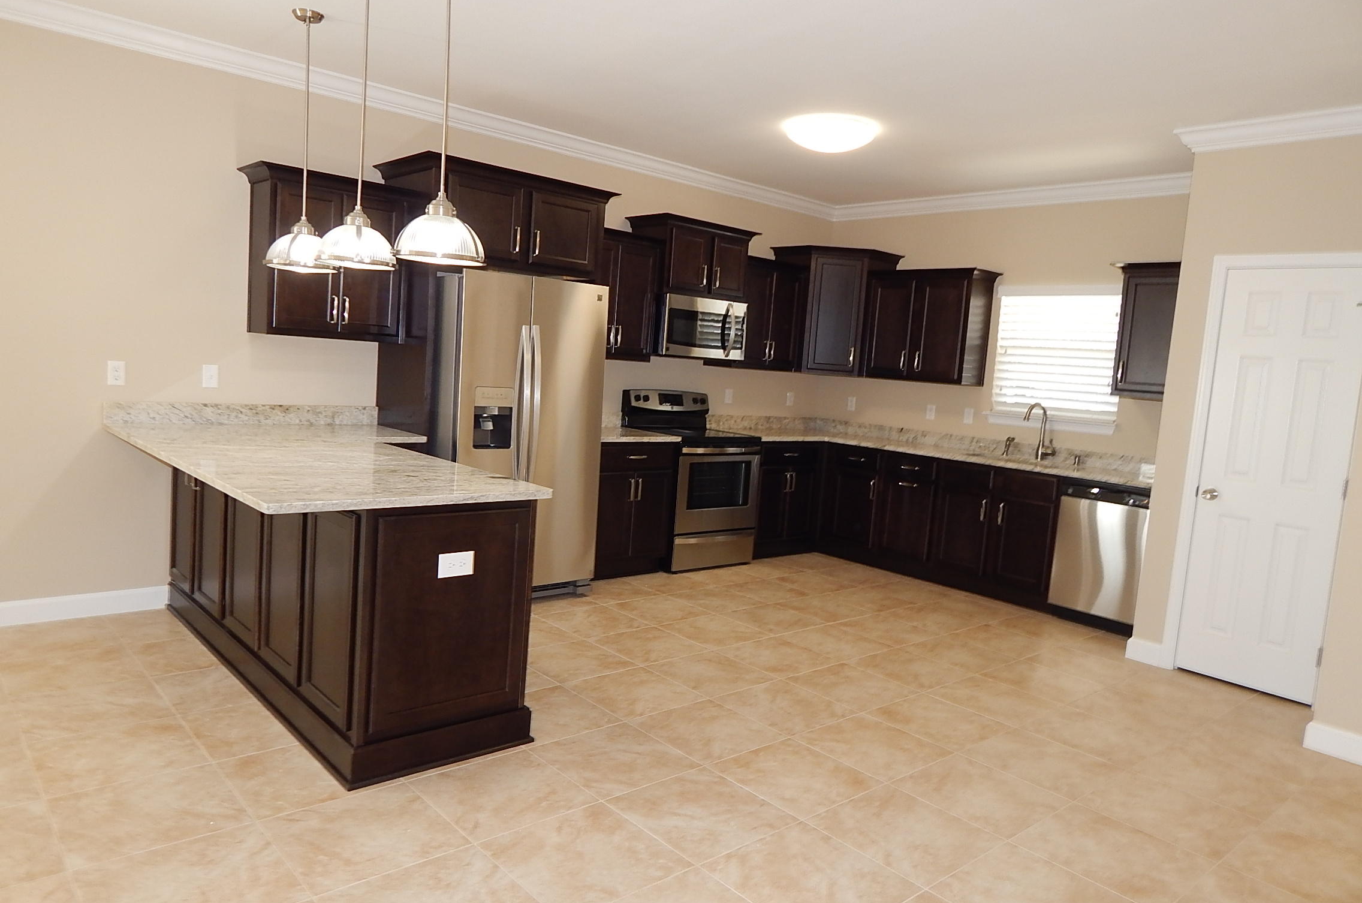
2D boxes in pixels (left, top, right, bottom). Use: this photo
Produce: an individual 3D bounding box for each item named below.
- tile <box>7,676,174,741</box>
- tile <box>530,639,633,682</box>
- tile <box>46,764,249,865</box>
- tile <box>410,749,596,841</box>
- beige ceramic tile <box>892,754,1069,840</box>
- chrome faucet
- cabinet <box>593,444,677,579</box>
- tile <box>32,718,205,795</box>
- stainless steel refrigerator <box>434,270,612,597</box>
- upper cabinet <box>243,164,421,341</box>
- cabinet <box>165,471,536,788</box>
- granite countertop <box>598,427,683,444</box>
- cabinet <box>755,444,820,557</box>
[{"bbox_3d":[-2.124,0.926,3.271,0.443,0.010,0.443,-1,8,-42],"label":"tile"},{"bbox_3d":[-0.502,0.976,4.202,0.447,0.010,0.447,-1,8,-42],"label":"tile"},{"bbox_3d":[-1.548,1.051,2.638,0.450,0.010,0.450,-1,8,-42],"label":"tile"},{"bbox_3d":[-0.565,1.084,2.878,0.443,0.010,0.443,-1,8,-42],"label":"tile"},{"bbox_3d":[1.030,1.179,3.114,0.443,0.010,0.443,-1,8,-42],"label":"beige ceramic tile"},{"bbox_3d":[2.382,-0.123,6.002,0.272,0.392,0.136,-1,8,-42],"label":"chrome faucet"},{"bbox_3d":[-0.497,0.346,5.923,0.670,0.874,0.593,-1,8,-42],"label":"cabinet"},{"bbox_3d":[-1.827,0.982,2.941,0.443,0.010,0.443,-1,8,-42],"label":"tile"},{"bbox_3d":[-1.032,-0.078,5.105,0.909,1.770,0.775,-1,8,-42],"label":"stainless steel refrigerator"},{"bbox_3d":[-1.824,-0.987,4.674,0.786,0.804,0.381,-1,8,-42],"label":"upper cabinet"},{"bbox_3d":[-1.532,0.485,3.893,0.687,0.876,2.316,-1,8,-42],"label":"cabinet"},{"bbox_3d":[-0.468,-0.108,5.754,0.762,0.034,0.623,-1,8,-42],"label":"granite countertop"},{"bbox_3d":[0.591,0.328,6.898,0.716,0.874,0.625,-1,8,-42],"label":"cabinet"}]

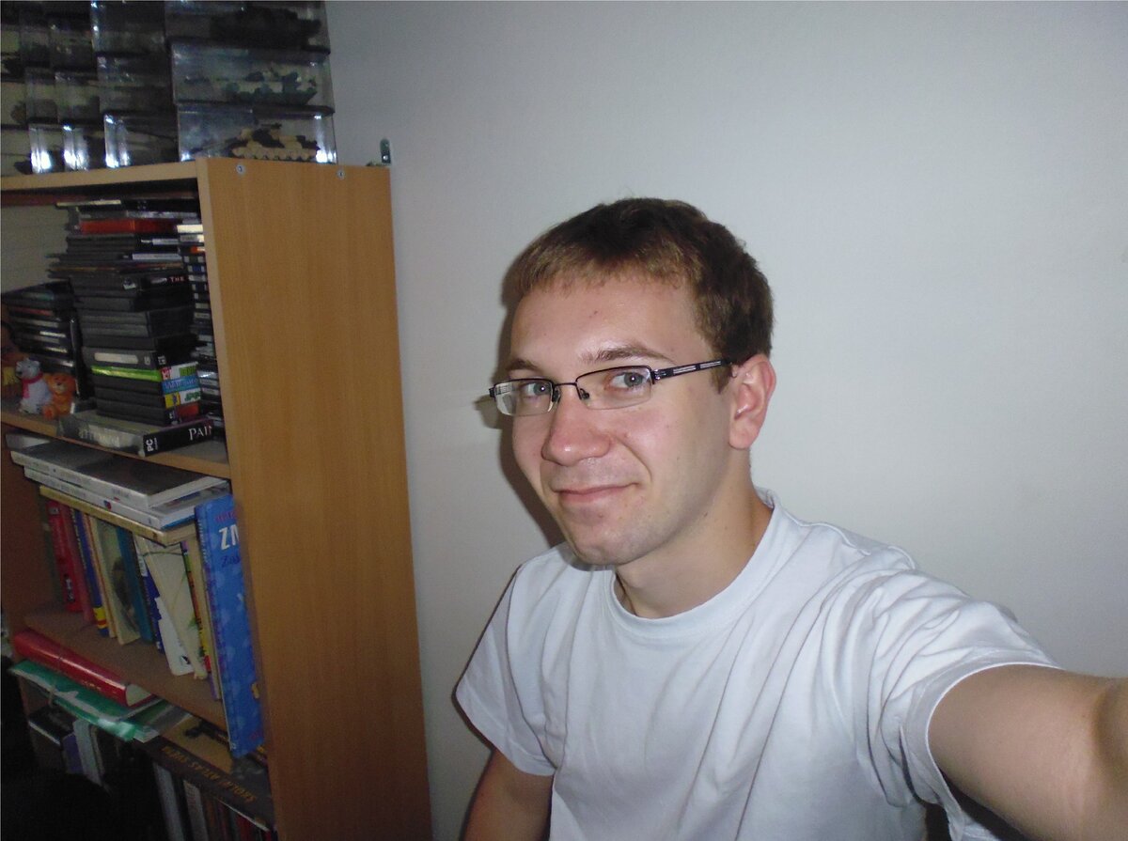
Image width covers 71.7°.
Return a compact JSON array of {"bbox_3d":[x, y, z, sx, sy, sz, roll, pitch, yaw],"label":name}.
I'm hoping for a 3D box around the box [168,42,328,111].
[{"bbox_3d":[-0.343,-0.369,0.857,0.160,0.060,0.075,-8,16,-26],"label":"box"}]

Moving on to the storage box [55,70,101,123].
[{"bbox_3d":[-0.531,-0.395,0.969,0.160,0.059,0.075,-5,15,-16],"label":"storage box"}]

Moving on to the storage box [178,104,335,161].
[{"bbox_3d":[-0.343,-0.312,0.871,0.160,0.060,0.075,-8,16,-26],"label":"storage box"}]

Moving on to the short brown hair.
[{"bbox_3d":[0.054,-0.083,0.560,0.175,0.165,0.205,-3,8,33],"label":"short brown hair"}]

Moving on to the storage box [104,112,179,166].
[{"bbox_3d":[-0.438,-0.322,0.913,0.160,0.060,0.075,-5,15,-18],"label":"storage box"}]

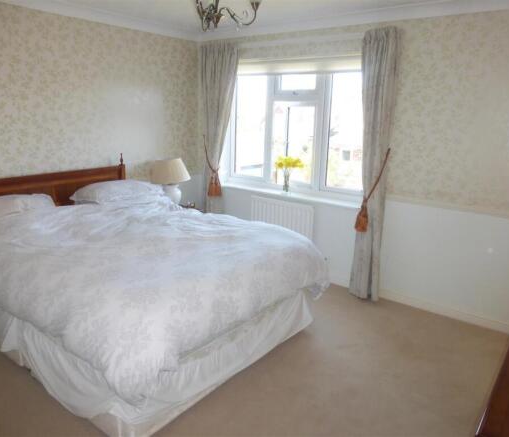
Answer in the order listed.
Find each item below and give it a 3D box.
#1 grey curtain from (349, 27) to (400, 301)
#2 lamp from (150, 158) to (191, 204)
[{"bbox_3d":[0.974,-0.372,3.386,0.330,2.220,0.160,12,19,35],"label":"grey curtain"},{"bbox_3d":[-0.817,-0.328,3.931,0.385,0.480,0.385,1,15,0],"label":"lamp"}]

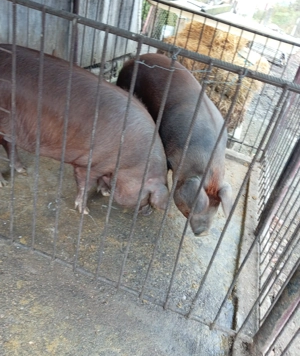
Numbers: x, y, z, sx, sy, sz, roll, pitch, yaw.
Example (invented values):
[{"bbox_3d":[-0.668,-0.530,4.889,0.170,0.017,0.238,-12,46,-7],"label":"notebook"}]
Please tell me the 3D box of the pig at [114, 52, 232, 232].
[{"bbox_3d":[0.120,-0.386,2.428,0.493,0.819,1.536,-3,34,-27],"label":"pig"}]

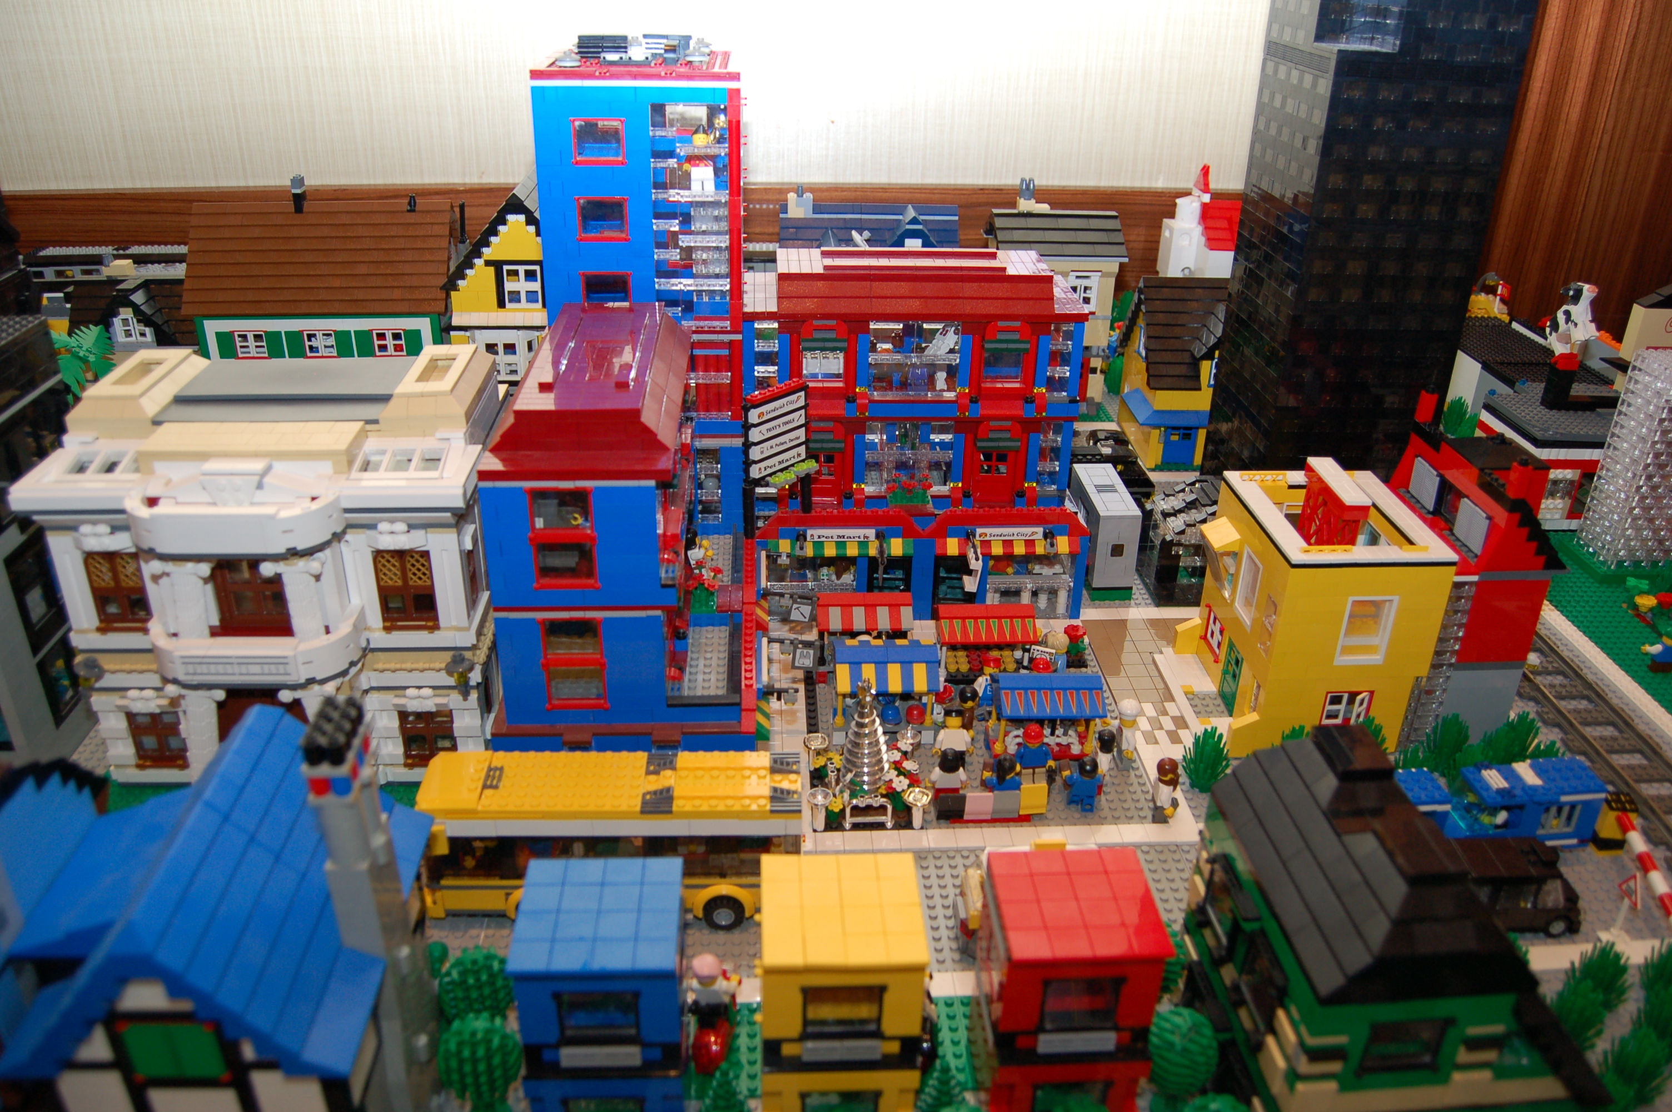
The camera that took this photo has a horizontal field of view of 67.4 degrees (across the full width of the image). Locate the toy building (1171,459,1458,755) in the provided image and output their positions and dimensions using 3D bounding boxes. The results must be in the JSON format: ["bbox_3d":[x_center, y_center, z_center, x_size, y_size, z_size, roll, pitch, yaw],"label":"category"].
[{"bbox_3d":[0.303,0.027,0.812,0.119,0.161,0.128,-1,27,-3],"label":"toy building"}]

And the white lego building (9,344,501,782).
[{"bbox_3d":[-0.323,0.004,0.770,0.244,0.216,0.218,0,27,-3],"label":"white lego building"}]

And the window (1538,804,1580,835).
[{"bbox_3d":[0.401,0.145,0.695,0.024,0.020,0.007,0,27,-3],"label":"window"}]

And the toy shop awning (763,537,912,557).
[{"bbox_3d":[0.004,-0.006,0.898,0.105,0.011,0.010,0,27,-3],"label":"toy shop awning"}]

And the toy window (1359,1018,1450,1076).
[{"bbox_3d":[0.222,0.190,0.492,0.034,0.029,0.008,0,27,-4],"label":"toy window"}]

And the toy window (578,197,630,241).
[{"bbox_3d":[-0.150,-0.218,0.810,0.034,0.029,0.008,0,27,-4],"label":"toy window"}]

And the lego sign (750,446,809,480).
[{"bbox_3d":[-0.039,-0.064,0.840,0.008,0.010,0.048,21,33,34],"label":"lego sign"}]

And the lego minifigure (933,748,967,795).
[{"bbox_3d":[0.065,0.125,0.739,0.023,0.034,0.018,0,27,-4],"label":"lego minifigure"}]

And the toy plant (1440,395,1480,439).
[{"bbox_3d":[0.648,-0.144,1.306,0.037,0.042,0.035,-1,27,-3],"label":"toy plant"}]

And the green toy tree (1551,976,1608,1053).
[{"bbox_3d":[0.335,0.210,0.568,0.029,0.038,0.029,0,27,-3],"label":"green toy tree"}]

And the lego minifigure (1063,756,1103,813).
[{"bbox_3d":[0.146,0.133,0.740,0.023,0.040,0.018,-4,27,-11],"label":"lego minifigure"}]

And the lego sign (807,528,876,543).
[{"bbox_3d":[0.004,-0.015,0.888,0.048,0.008,0.004,0,27,-4],"label":"lego sign"}]

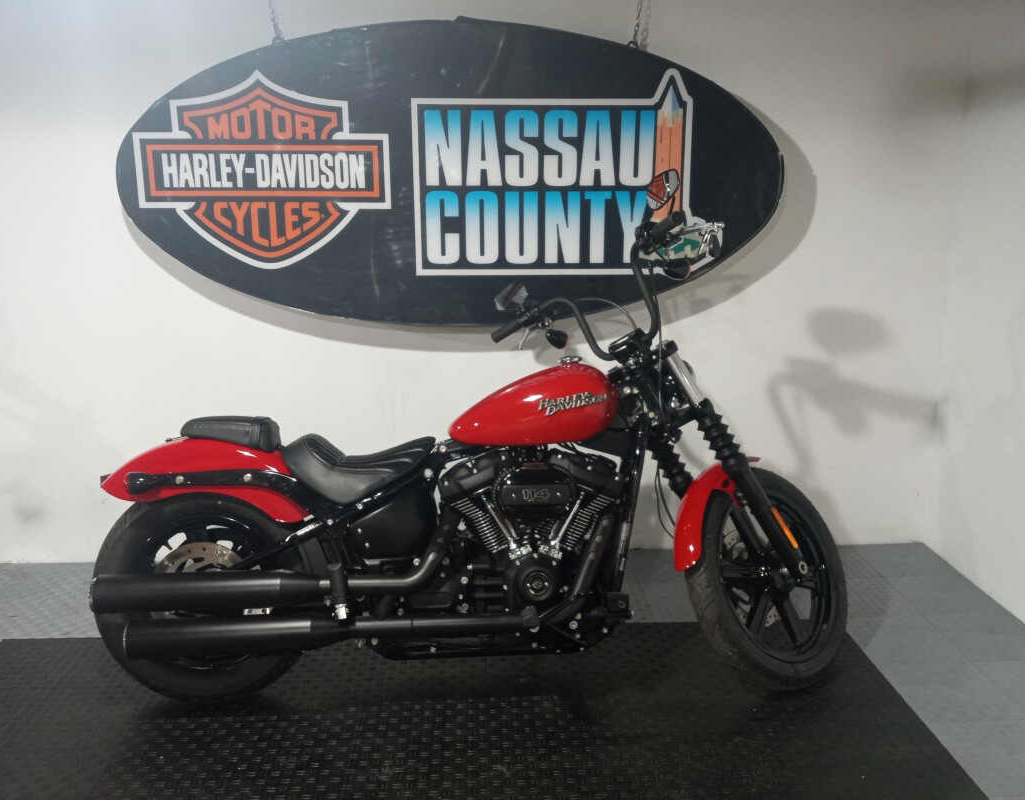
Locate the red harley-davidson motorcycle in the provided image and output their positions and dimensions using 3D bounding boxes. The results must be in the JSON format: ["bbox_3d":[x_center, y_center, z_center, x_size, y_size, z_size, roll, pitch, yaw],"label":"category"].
[{"bbox_3d":[-0.078,0.120,2.410,2.230,1.450,0.830,-1,13,-2],"label":"red harley-davidson motorcycle"}]

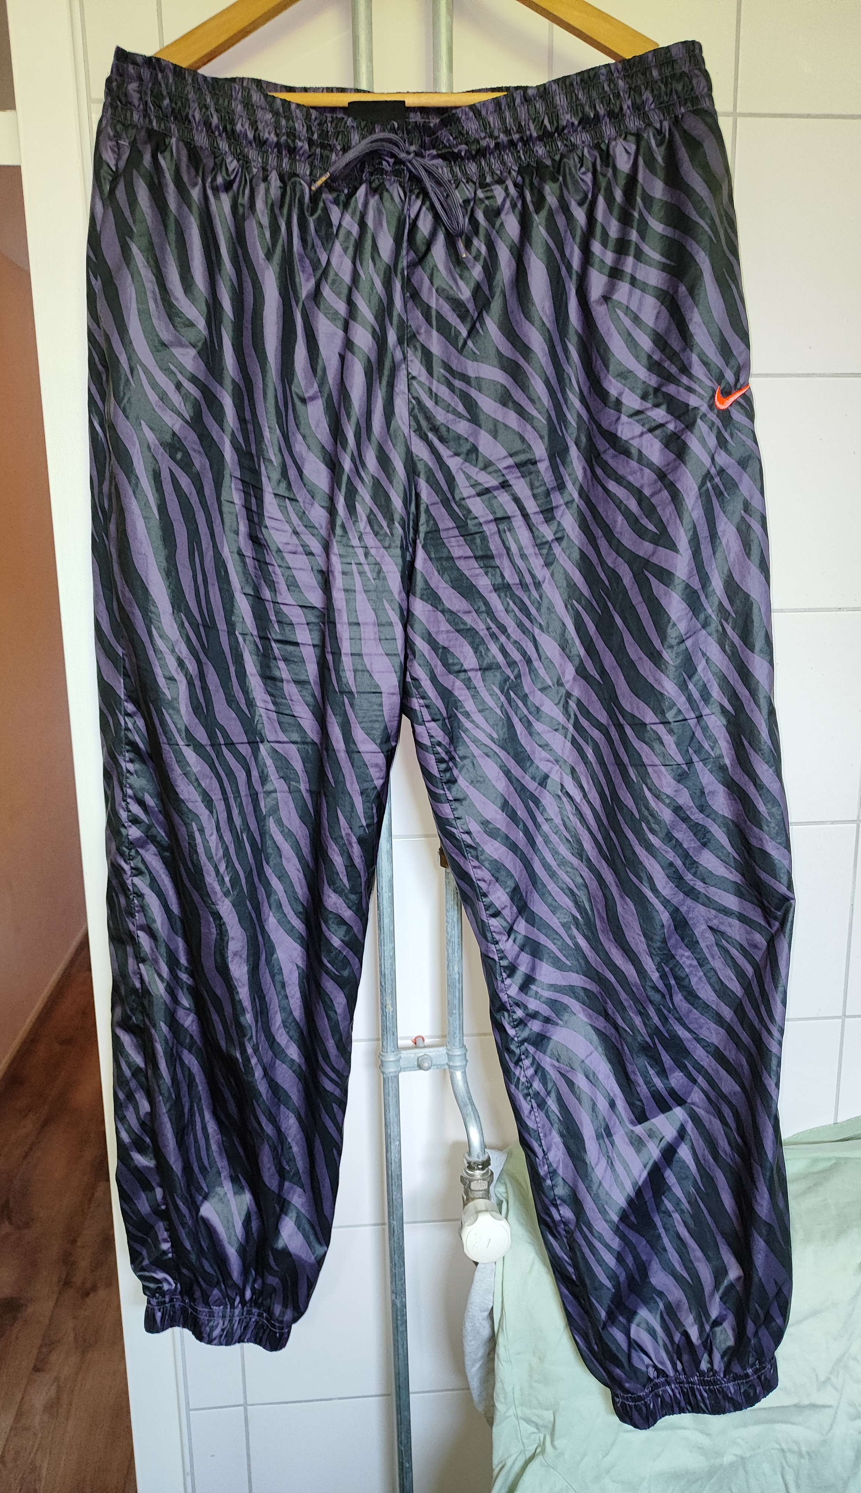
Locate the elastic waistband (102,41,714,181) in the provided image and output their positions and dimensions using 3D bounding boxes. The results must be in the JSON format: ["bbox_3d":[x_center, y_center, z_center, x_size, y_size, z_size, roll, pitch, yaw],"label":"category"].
[{"bbox_3d":[-0.015,-0.456,0.750,0.437,0.092,0.070,-1,12,-1],"label":"elastic waistband"}]

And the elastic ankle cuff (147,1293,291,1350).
[{"bbox_3d":[-0.198,0.537,0.967,0.132,0.046,0.048,-1,12,-2],"label":"elastic ankle cuff"}]

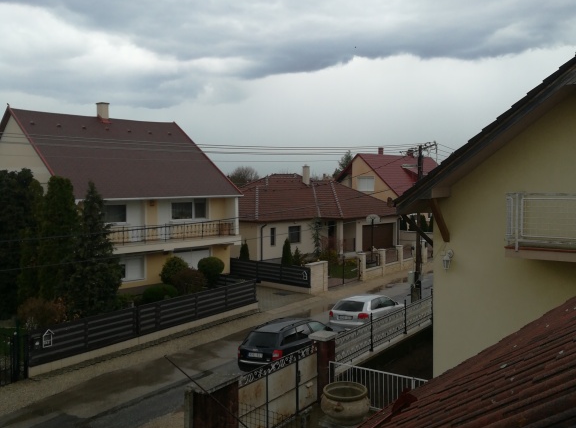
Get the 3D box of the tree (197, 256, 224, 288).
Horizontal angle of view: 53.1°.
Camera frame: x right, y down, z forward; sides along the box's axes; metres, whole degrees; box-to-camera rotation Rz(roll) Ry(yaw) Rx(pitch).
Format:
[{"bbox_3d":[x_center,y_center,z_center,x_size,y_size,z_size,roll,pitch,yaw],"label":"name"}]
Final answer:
[{"bbox_3d":[-4.459,3.348,33.404,1.550,1.840,1.550,0,3,-8],"label":"tree"}]

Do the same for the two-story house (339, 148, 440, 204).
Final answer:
[{"bbox_3d":[12.424,-2.072,66.156,12.000,9.500,14.300,3,4,44],"label":"two-story house"}]

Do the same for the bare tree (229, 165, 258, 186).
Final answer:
[{"bbox_3d":[-6.408,-2.787,84.970,5.000,8.600,5.000,2,4,34],"label":"bare tree"}]

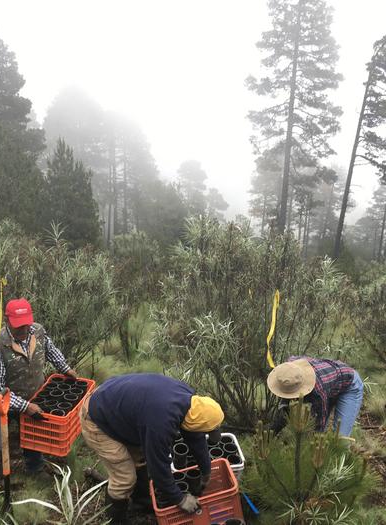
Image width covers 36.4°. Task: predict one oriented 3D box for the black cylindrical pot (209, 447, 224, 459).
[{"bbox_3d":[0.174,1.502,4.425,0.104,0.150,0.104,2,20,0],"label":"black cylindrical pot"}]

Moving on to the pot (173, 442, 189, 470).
[{"bbox_3d":[-0.080,1.346,4.070,0.103,0.155,0.103,2,20,-1],"label":"pot"}]

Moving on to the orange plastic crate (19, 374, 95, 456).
[{"bbox_3d":[-0.982,1.112,4.325,0.360,0.310,0.530,7,18,11],"label":"orange plastic crate"}]

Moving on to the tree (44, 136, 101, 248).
[{"bbox_3d":[-3.670,-1.919,18.022,1.800,3.740,1.800,2,20,0],"label":"tree"}]

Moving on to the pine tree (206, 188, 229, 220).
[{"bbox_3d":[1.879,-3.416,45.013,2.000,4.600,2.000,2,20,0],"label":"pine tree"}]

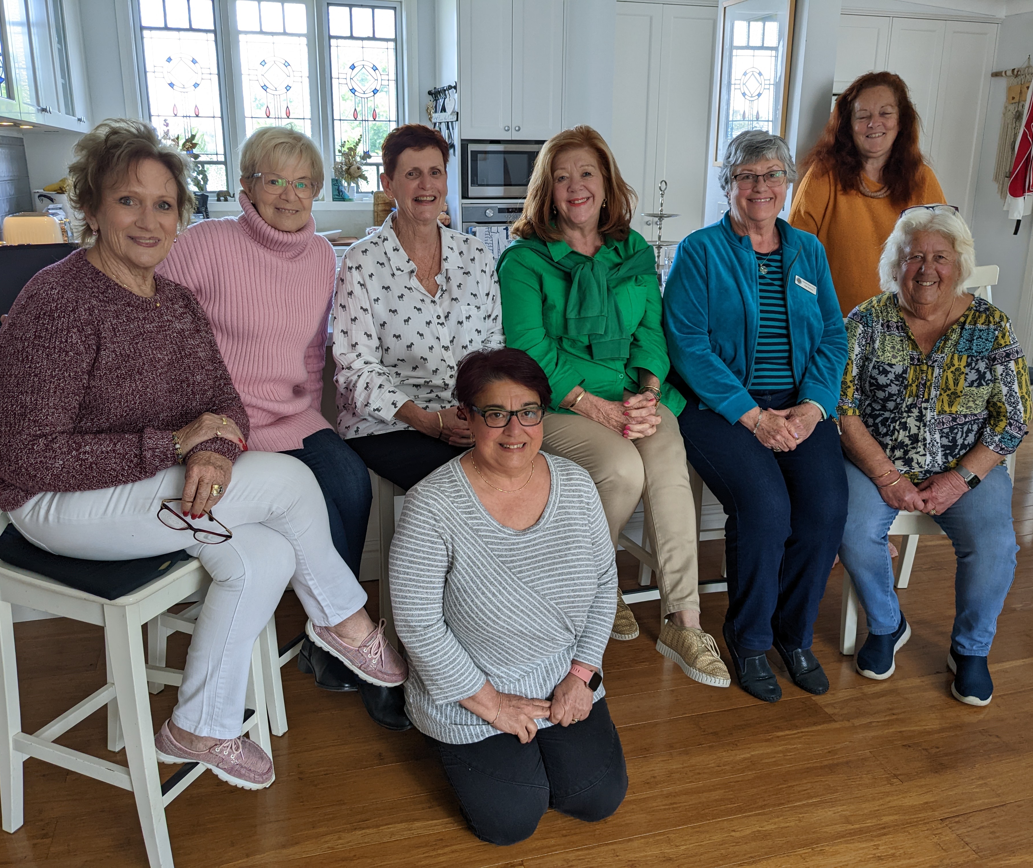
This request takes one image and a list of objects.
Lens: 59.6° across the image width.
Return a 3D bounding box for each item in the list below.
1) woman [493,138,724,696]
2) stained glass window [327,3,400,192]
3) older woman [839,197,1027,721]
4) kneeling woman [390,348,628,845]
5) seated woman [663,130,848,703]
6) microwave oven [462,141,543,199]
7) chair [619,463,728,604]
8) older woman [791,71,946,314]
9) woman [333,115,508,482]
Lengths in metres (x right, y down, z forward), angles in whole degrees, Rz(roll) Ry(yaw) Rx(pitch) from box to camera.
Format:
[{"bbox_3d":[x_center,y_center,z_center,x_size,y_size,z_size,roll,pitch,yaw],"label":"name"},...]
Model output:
[{"bbox_3d":[0.247,-0.084,2.474,0.534,1.450,0.590,-3,16,-12],"label":"woman"},{"bbox_3d":[-0.919,-2.040,5.531,0.430,1.080,0.060,-4,16,-15],"label":"stained glass window"},{"bbox_3d":[1.195,0.007,2.543,0.541,1.250,0.696,5,16,17],"label":"older woman"},{"bbox_3d":[-0.021,0.292,2.007,0.516,0.970,0.586,-2,16,-10],"label":"kneeling woman"},{"bbox_3d":[0.662,-0.074,2.467,0.488,1.440,0.604,0,15,-3],"label":"seated woman"},{"bbox_3d":[-0.077,-1.583,5.419,0.560,0.325,0.400,-4,16,-15],"label":"microwave oven"},{"bbox_3d":[0.584,0.122,2.750,0.420,0.910,0.460,-3,16,-13],"label":"chair"},{"bbox_3d":[1.145,-0.334,3.054,0.477,1.635,0.349,5,16,15],"label":"older woman"},{"bbox_3d":[-0.230,-0.084,2.378,0.440,1.395,0.621,-5,16,-19],"label":"woman"}]

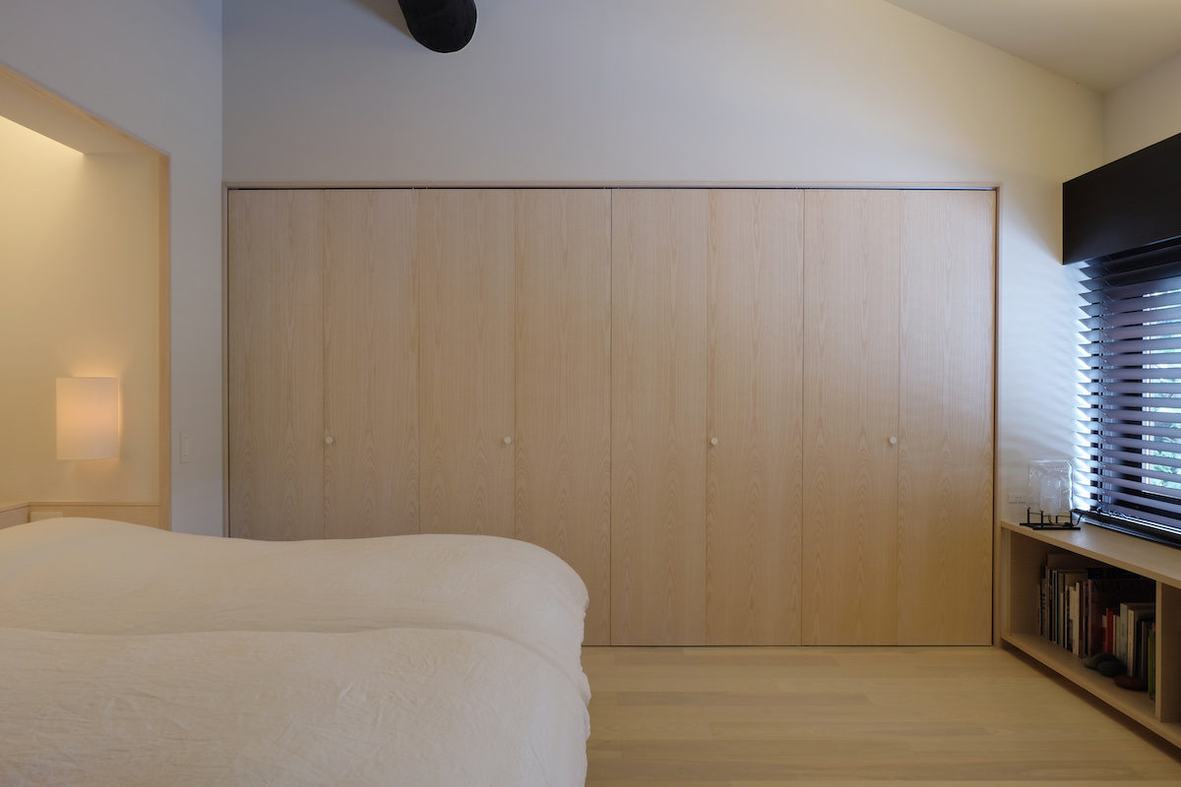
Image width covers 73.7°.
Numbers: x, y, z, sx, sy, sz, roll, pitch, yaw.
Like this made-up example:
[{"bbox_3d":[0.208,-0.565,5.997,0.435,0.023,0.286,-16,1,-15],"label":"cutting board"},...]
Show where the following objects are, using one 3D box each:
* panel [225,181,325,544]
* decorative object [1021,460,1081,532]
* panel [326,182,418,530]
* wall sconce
[{"bbox_3d":[-1.380,0.107,3.478,0.420,1.997,0.040,0,1,0],"label":"panel"},{"bbox_3d":[1.920,0.422,3.294,0.190,0.284,0.120,0,1,0],"label":"decorative object"},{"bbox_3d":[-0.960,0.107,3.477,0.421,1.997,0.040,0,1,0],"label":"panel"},{"bbox_3d":[-1.905,0.095,2.943,0.216,0.303,0.110,0,1,0],"label":"wall sconce"}]

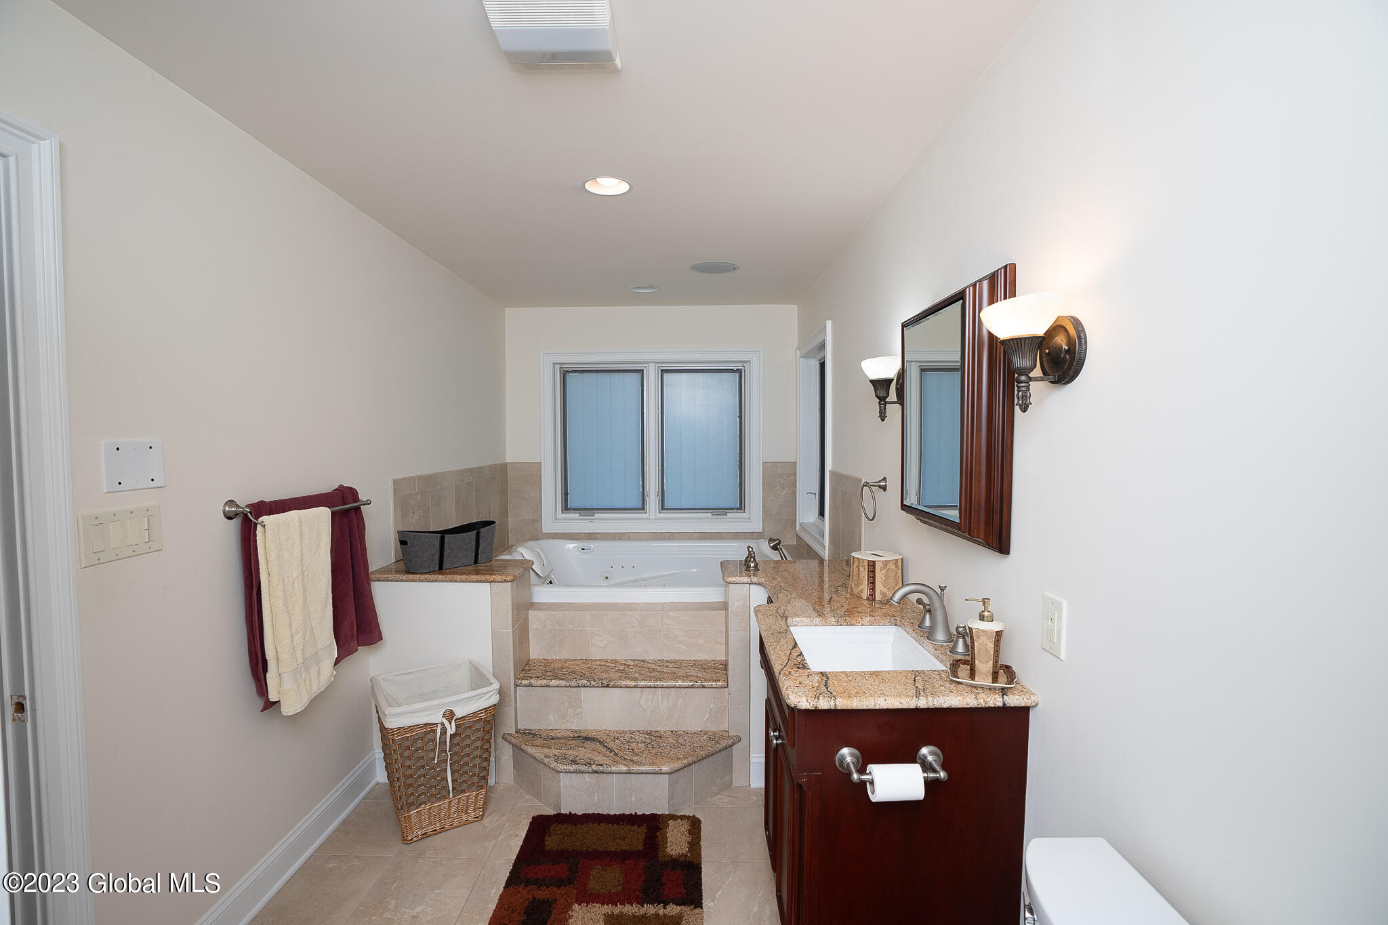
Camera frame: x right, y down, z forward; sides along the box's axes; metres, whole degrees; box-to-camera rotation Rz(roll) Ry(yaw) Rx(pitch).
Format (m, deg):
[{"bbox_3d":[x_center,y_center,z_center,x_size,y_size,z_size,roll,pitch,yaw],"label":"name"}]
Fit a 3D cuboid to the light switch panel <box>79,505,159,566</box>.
[{"bbox_3d":[-1.396,0.176,1.516,0.012,0.122,0.212,0,3,0],"label":"light switch panel"}]

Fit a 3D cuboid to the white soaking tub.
[{"bbox_3d":[-0.324,0.841,3.773,1.880,0.500,1.550,0,3,0],"label":"white soaking tub"}]

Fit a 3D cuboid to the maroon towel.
[{"bbox_3d":[-1.334,0.433,2.230,0.105,0.660,0.710,0,3,0],"label":"maroon towel"}]

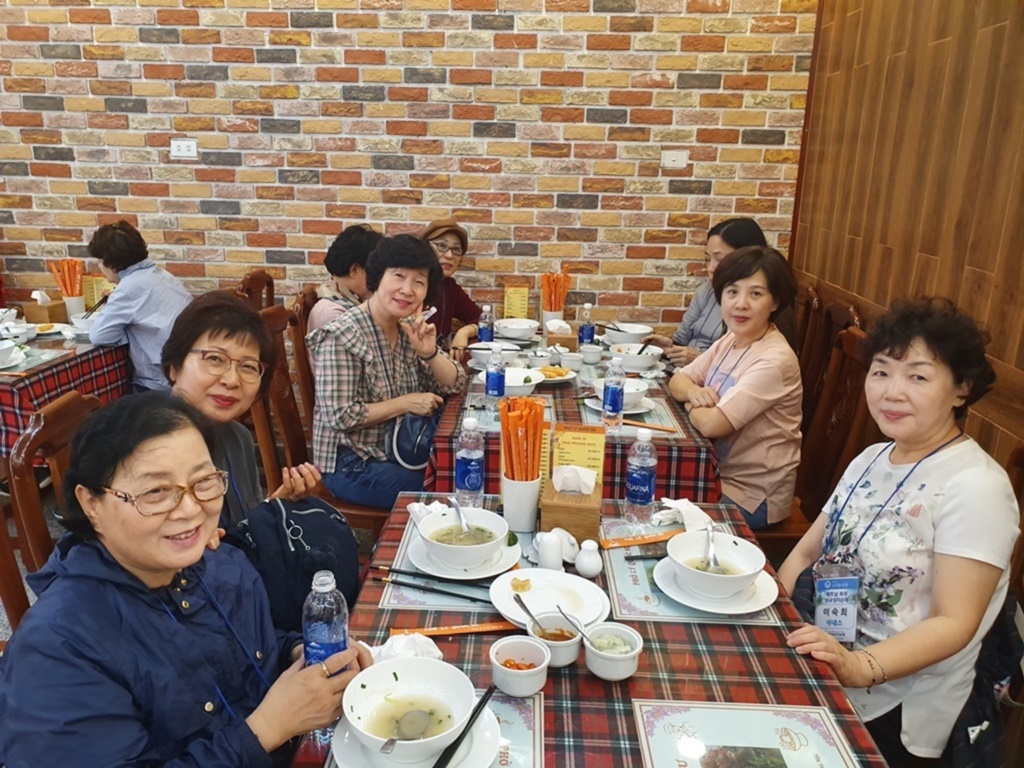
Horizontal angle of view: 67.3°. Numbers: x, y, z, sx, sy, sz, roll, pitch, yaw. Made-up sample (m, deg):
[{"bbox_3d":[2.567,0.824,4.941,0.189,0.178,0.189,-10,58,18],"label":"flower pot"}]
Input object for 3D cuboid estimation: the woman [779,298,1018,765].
[{"bbox_3d":[0.654,0.481,1.460,0.580,1.280,0.480,-5,16,-21],"label":"woman"}]

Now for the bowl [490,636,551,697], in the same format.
[{"bbox_3d":[0.013,0.434,1.180,0.092,0.048,0.092,1,16,0],"label":"bowl"}]

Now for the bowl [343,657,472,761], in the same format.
[{"bbox_3d":[-0.137,0.451,1.037,0.177,0.068,0.177,1,16,0],"label":"bowl"}]

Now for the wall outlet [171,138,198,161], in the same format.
[{"bbox_3d":[-1.500,-1.074,3.522,0.120,0.080,0.015,2,15,1],"label":"wall outlet"}]

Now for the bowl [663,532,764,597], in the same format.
[{"bbox_3d":[0.377,0.344,1.433,0.178,0.067,0.178,2,16,4],"label":"bowl"}]

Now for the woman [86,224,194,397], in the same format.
[{"bbox_3d":[-1.653,-0.085,3.401,0.620,1.255,0.480,3,16,6],"label":"woman"}]

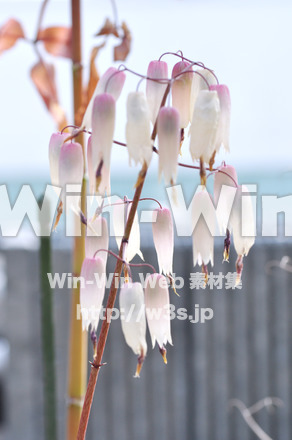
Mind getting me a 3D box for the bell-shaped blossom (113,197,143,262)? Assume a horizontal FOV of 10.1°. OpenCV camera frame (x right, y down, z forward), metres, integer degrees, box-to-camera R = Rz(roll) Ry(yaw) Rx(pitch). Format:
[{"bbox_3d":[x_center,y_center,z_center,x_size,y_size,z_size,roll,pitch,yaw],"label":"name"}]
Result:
[{"bbox_3d":[-0.009,0.005,0.820,0.012,0.033,0.012,-8,2,0],"label":"bell-shaped blossom"}]

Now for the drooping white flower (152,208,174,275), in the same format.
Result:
[{"bbox_3d":[0.010,0.012,0.950,0.012,0.038,0.012,-5,2,0],"label":"drooping white flower"}]

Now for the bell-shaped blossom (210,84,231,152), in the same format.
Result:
[{"bbox_3d":[0.036,-0.049,0.800,0.010,0.033,0.010,-2,2,0],"label":"bell-shaped blossom"}]

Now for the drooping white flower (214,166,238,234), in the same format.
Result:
[{"bbox_3d":[0.039,-0.010,0.810,0.011,0.034,0.011,1,2,0],"label":"drooping white flower"}]

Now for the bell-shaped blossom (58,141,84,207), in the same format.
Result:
[{"bbox_3d":[-0.036,-0.022,0.805,0.012,0.032,0.012,-1,2,0],"label":"bell-shaped blossom"}]

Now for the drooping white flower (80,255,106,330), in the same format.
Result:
[{"bbox_3d":[-0.030,0.043,0.940,0.014,0.042,0.013,0,2,0],"label":"drooping white flower"}]

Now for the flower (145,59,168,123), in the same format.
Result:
[{"bbox_3d":[0.005,-0.063,0.815,0.010,0.032,0.010,2,2,0],"label":"flower"}]

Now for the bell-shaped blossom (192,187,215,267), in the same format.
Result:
[{"bbox_3d":[0.034,0.005,0.955,0.013,0.043,0.013,0,2,0],"label":"bell-shaped blossom"}]

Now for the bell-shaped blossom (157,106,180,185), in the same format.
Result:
[{"bbox_3d":[0.011,-0.035,0.780,0.010,0.036,0.010,0,2,0],"label":"bell-shaped blossom"}]

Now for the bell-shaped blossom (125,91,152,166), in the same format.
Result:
[{"bbox_3d":[-0.004,-0.043,0.785,0.012,0.036,0.012,-3,2,0],"label":"bell-shaped blossom"}]

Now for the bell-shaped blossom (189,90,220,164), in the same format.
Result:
[{"bbox_3d":[0.028,-0.044,0.785,0.013,0.035,0.013,4,2,0],"label":"bell-shaped blossom"}]

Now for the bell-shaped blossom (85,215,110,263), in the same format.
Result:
[{"bbox_3d":[-0.029,0.017,0.970,0.013,0.039,0.013,0,2,0],"label":"bell-shaped blossom"}]

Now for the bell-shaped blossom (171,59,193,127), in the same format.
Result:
[{"bbox_3d":[0.018,-0.061,0.810,0.011,0.033,0.011,0,2,0],"label":"bell-shaped blossom"}]

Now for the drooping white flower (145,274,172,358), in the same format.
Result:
[{"bbox_3d":[0.006,0.045,0.790,0.012,0.039,0.012,-4,2,0],"label":"drooping white flower"}]

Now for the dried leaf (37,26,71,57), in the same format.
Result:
[{"bbox_3d":[-0.051,-0.100,0.930,0.021,0.018,0.010,0,2,0],"label":"dried leaf"}]

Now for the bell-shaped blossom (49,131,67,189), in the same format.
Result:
[{"bbox_3d":[-0.043,-0.028,0.820,0.011,0.031,0.011,4,2,0],"label":"bell-shaped blossom"}]

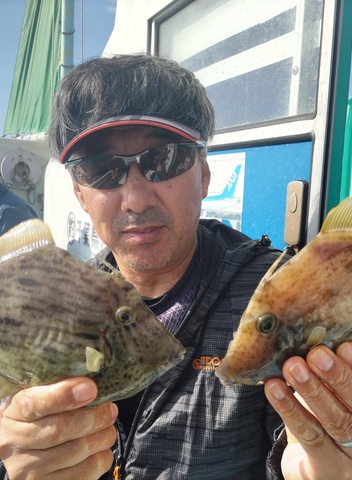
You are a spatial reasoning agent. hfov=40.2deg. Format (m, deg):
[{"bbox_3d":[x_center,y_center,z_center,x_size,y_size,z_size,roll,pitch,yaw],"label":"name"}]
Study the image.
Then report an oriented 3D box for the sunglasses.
[{"bbox_3d":[-0.038,-0.073,0.524,0.143,0.044,0.145,-8,7,0],"label":"sunglasses"}]

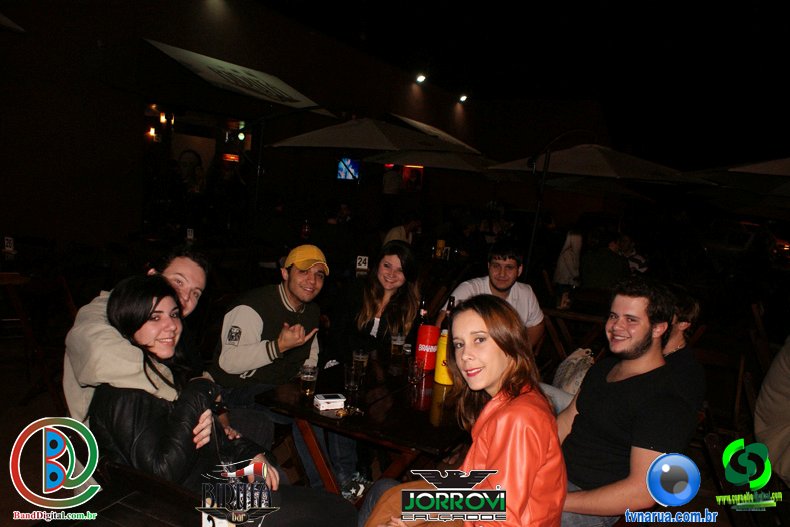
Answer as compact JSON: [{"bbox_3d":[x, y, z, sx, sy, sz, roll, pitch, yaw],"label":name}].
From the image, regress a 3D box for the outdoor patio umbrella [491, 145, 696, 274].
[{"bbox_3d":[3.245,-0.858,9.825,2.950,2.600,2.700,-1,8,-33],"label":"outdoor patio umbrella"}]

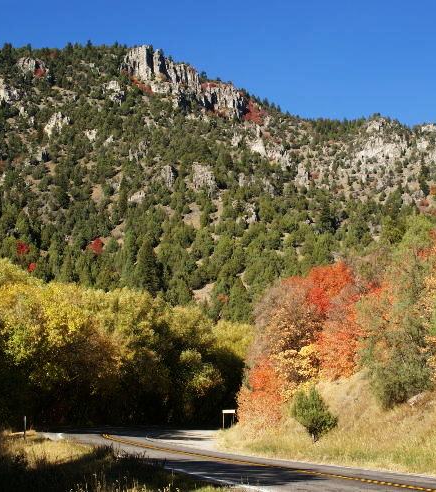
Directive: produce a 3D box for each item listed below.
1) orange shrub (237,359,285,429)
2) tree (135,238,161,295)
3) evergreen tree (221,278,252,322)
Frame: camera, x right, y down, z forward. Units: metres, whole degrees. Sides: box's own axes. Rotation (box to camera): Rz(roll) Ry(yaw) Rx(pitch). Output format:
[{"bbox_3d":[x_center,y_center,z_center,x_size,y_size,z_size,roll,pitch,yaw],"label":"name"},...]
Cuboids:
[{"bbox_3d":[2.577,8.738,51.000,2.800,4.100,2.800,0,-11,0],"label":"orange shrub"},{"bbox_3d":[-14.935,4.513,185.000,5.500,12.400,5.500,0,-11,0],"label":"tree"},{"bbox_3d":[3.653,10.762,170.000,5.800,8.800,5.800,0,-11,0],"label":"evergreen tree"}]

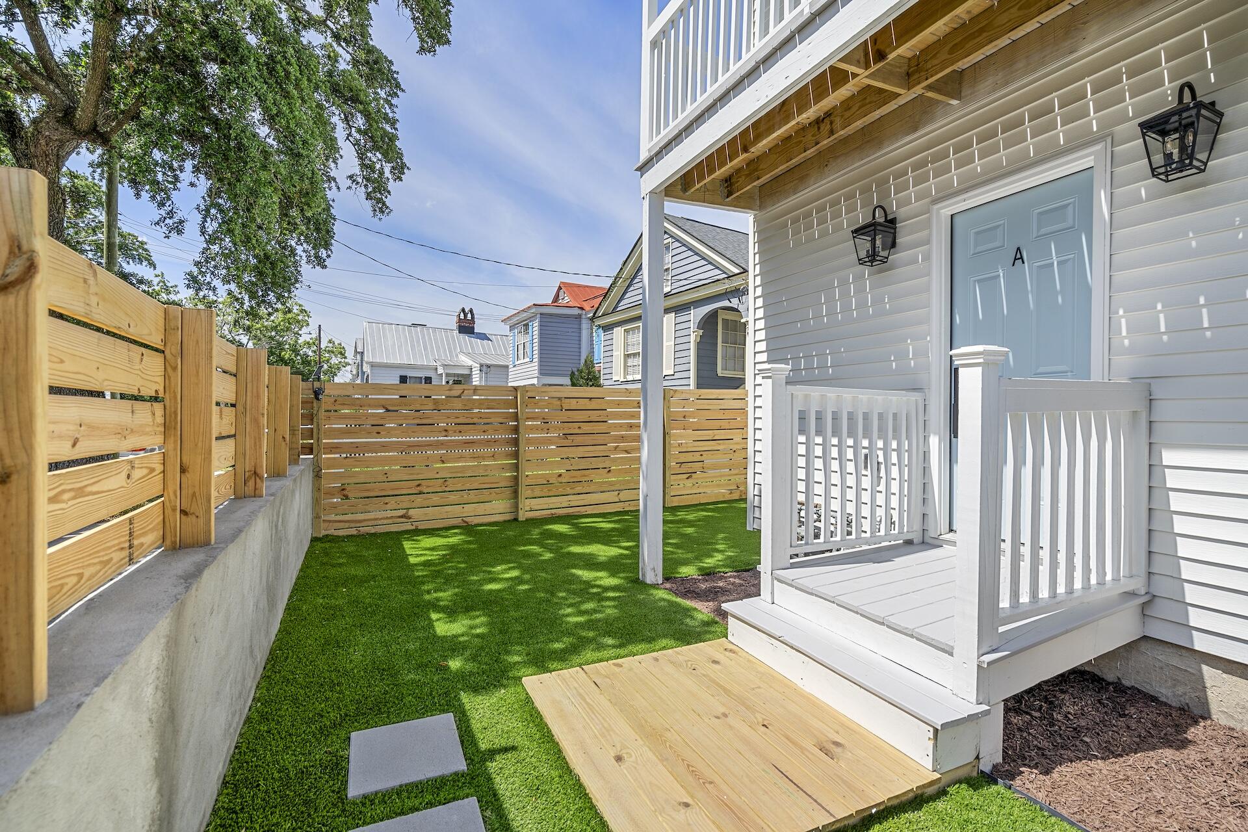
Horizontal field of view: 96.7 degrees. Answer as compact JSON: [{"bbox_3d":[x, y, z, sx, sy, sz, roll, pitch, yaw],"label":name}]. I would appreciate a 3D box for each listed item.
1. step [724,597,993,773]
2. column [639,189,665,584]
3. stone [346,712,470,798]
[{"bbox_3d":[0.925,1.133,2.496,0.275,0.190,1.252,0,1,-25],"label":"step"},{"bbox_3d":[0.245,-0.227,4.781,0.140,3.325,0.140,0,1,-25],"label":"column"},{"bbox_3d":[-0.850,1.324,2.166,0.404,0.042,0.406,0,1,-25],"label":"stone"}]

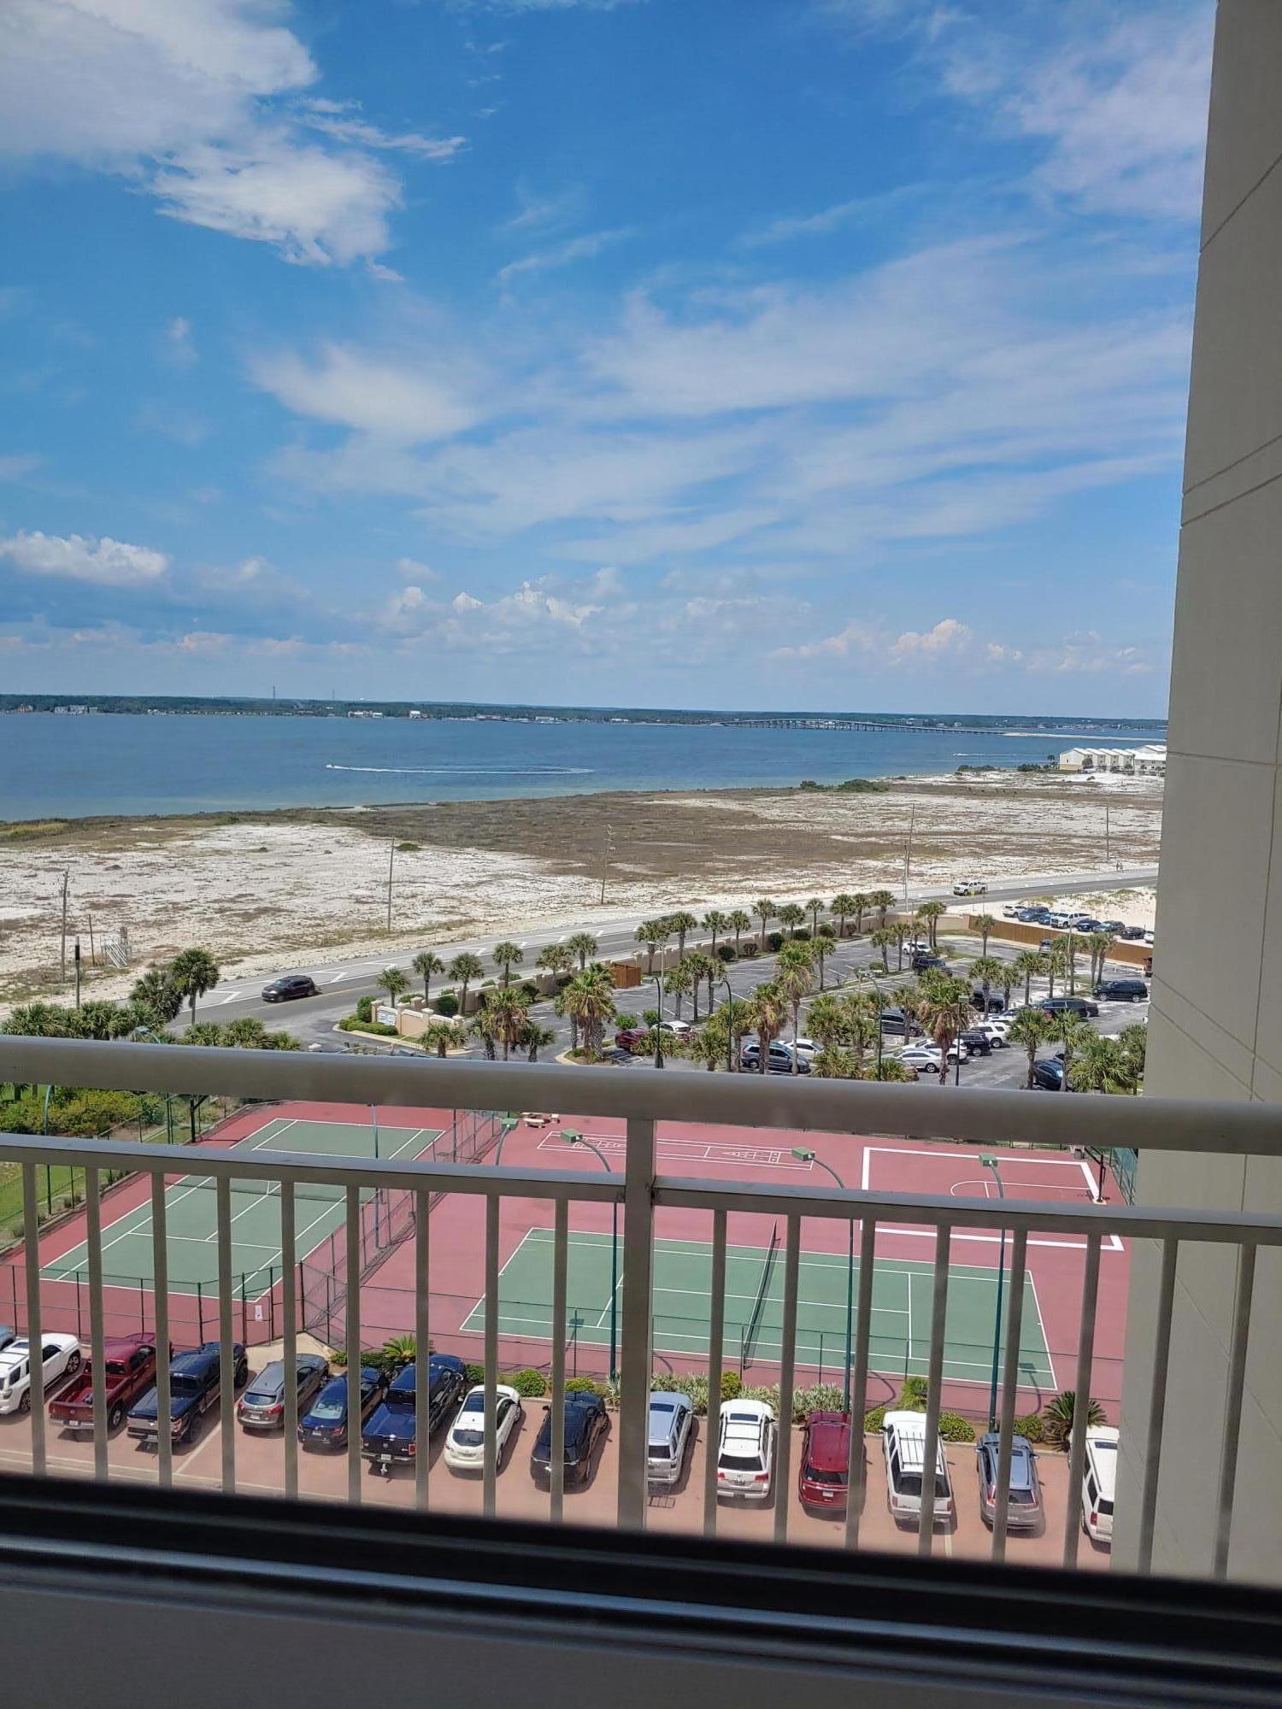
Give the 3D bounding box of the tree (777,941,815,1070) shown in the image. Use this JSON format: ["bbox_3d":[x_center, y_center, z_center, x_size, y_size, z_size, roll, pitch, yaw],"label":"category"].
[{"bbox_3d":[10.900,11.160,87.220,2.640,9.940,2.590,2,7,7],"label":"tree"}]

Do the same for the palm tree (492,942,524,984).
[{"bbox_3d":[-11.762,10.124,109.058,2.820,4.990,2.820,1,7,0],"label":"palm tree"}]

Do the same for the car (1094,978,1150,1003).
[{"bbox_3d":[43.982,12.470,113.423,5.100,1.770,2.000,3,7,11],"label":"car"}]

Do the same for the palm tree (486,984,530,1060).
[{"bbox_3d":[-9.500,12.420,88.250,3.050,6.350,2.990,0,7,-6],"label":"palm tree"}]

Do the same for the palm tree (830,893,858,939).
[{"bbox_3d":[23.013,6.965,140.614,3.110,5.170,3.110,1,7,0],"label":"palm tree"}]

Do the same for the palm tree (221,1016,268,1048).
[{"bbox_3d":[-27.648,13.124,86.297,3.260,3.840,3.260,1,7,0],"label":"palm tree"}]

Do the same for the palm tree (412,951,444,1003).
[{"bbox_3d":[-17.913,10.621,103.821,2.691,5.270,2.691,0,7,-10],"label":"palm tree"}]

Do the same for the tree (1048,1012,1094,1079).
[{"bbox_3d":[29.696,13.637,85.543,3.323,5.656,3.323,4,7,20],"label":"tree"}]

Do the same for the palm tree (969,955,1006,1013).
[{"bbox_3d":[29.576,11.219,104.935,3.188,5.382,3.188,1,7,0],"label":"palm tree"}]

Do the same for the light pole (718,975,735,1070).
[{"bbox_3d":[5.034,12.292,77.402,0.700,9.100,1.800,6,9,37],"label":"light pole"}]

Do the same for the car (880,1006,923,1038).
[{"bbox_3d":[20.667,13.638,100.256,4.700,1.750,1.900,4,7,22],"label":"car"}]

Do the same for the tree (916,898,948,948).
[{"bbox_3d":[32.139,7.595,135.528,3.380,5.422,3.380,1,7,0],"label":"tree"}]

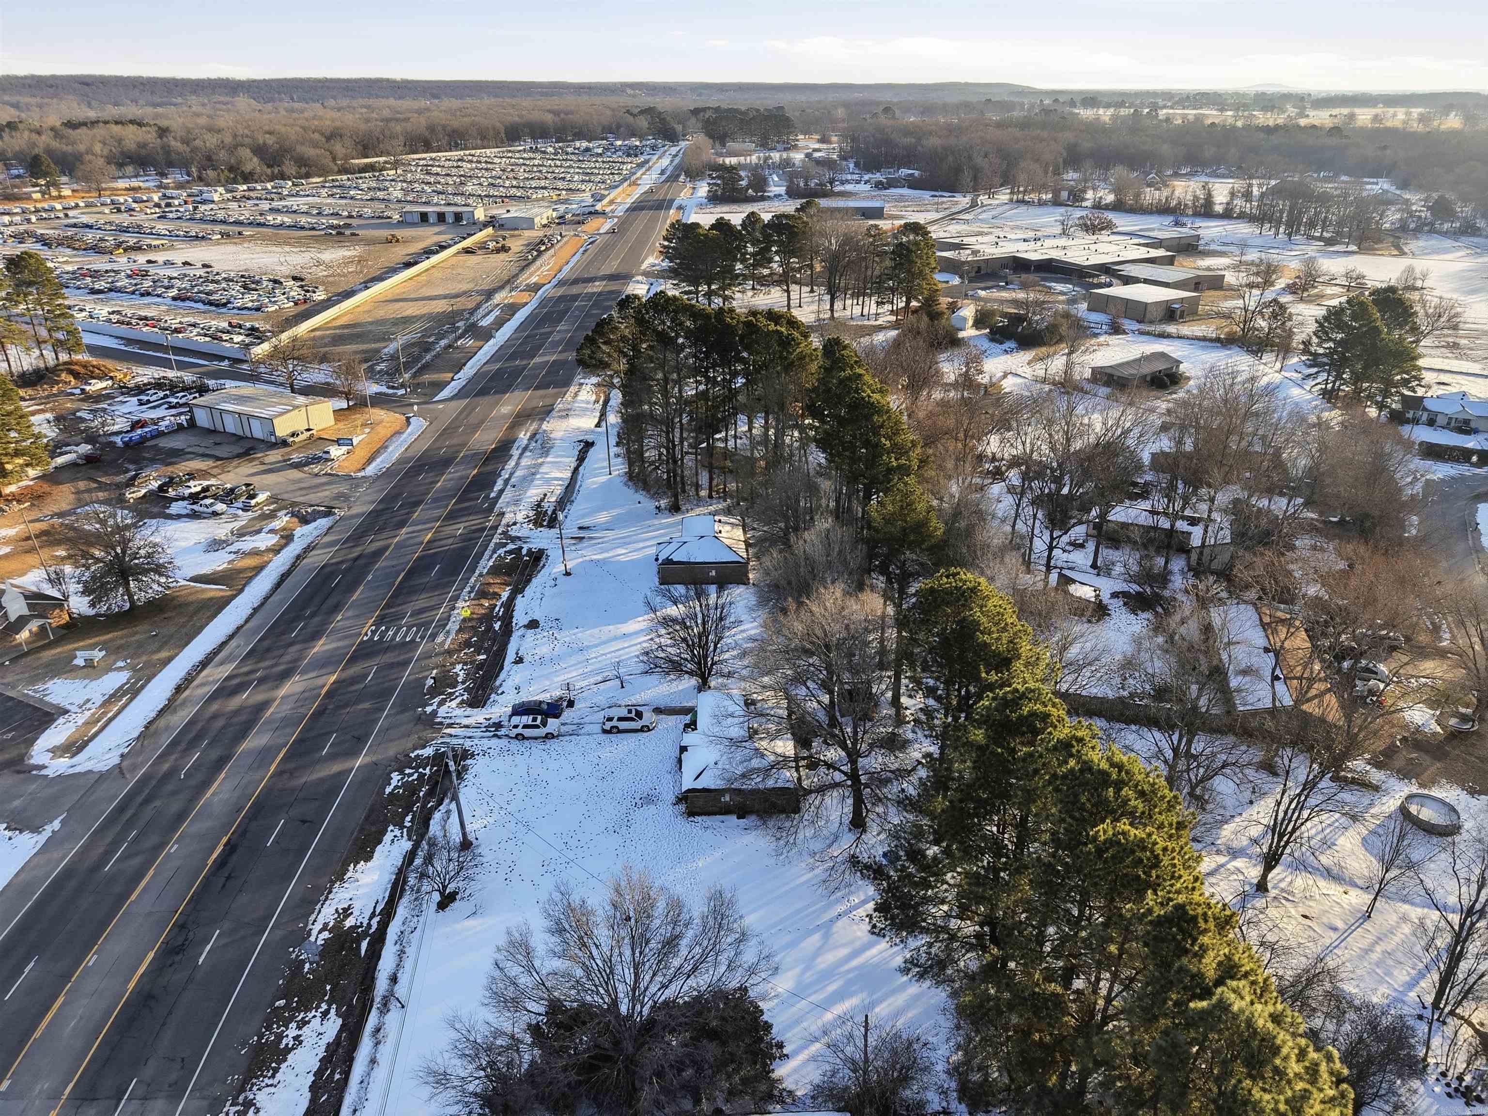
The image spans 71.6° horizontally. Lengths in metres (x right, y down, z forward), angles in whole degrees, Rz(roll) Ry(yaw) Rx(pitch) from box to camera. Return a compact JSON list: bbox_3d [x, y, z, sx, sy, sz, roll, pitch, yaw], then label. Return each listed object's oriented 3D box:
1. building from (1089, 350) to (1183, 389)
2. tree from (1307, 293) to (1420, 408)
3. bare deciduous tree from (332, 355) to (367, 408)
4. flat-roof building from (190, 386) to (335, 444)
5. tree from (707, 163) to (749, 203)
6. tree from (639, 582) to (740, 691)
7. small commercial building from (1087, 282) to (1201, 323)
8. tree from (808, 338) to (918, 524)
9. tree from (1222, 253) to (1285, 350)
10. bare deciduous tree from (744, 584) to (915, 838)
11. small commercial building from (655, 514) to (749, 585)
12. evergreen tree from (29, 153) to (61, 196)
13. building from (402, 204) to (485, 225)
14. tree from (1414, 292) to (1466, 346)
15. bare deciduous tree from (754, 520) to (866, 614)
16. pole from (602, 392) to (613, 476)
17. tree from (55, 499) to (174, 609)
[{"bbox_3d":[81.400,-39.361,213.409,18.500,3.900,9.500,-18,30,-35],"label":"building"},{"bbox_3d":[113.700,-38.562,190.693,16.500,21.300,16.000,0,25,0],"label":"tree"},{"bbox_3d":[-73.600,-32.824,192.210,6.400,9.600,6.400,0,25,0],"label":"bare deciduous tree"},{"bbox_3d":[-85.050,-25.785,182.561,20.700,4.800,12.400,12,27,25],"label":"flat-roof building"},{"bbox_3d":[-8.400,-194.814,535.436,20.500,19.500,19.000,0,25,0],"label":"tree"},{"bbox_3d":[-5.287,7.889,99.602,9.720,11.330,9.720,0,25,0],"label":"tree"},{"bbox_3d":[106.774,-67.932,275.421,19.800,5.200,18.800,-15,28,-29],"label":"small commercial building"},{"bbox_3d":[15.322,-15.778,134.225,14.080,25.540,14.080,0,25,0],"label":"tree"},{"bbox_3d":[112.900,-56.589,229.169,12.800,20.500,12.600,0,25,0],"label":"tree"},{"bbox_3d":[8.052,12.838,80.343,13.800,20.000,13.500,0,24,0],"label":"bare deciduous tree"},{"bbox_3d":[-5.400,-1.653,128.046,11.200,4.400,14.000,-1,25,-2],"label":"small commercial building"},{"bbox_3d":[-379.500,-207.571,559.830,15.500,21.000,15.300,0,25,0],"label":"evergreen tree"},{"bbox_3d":[-134.100,-153.399,460.902,32.500,6.000,13.000,1,25,2],"label":"building"},{"bbox_3d":[156.783,-53.759,233.203,10.490,12.200,10.490,0,25,0],"label":"tree"},{"bbox_3d":[7.673,1.467,116.146,11.800,11.000,11.500,0,24,0],"label":"bare deciduous tree"},{"bbox_3d":[-20.522,-18.390,155.714,0.450,12.400,0.450,0,25,0],"label":"pole"},{"bbox_3d":[-70.716,0.122,116.807,13.300,12.900,13.000,0,24,0],"label":"tree"}]

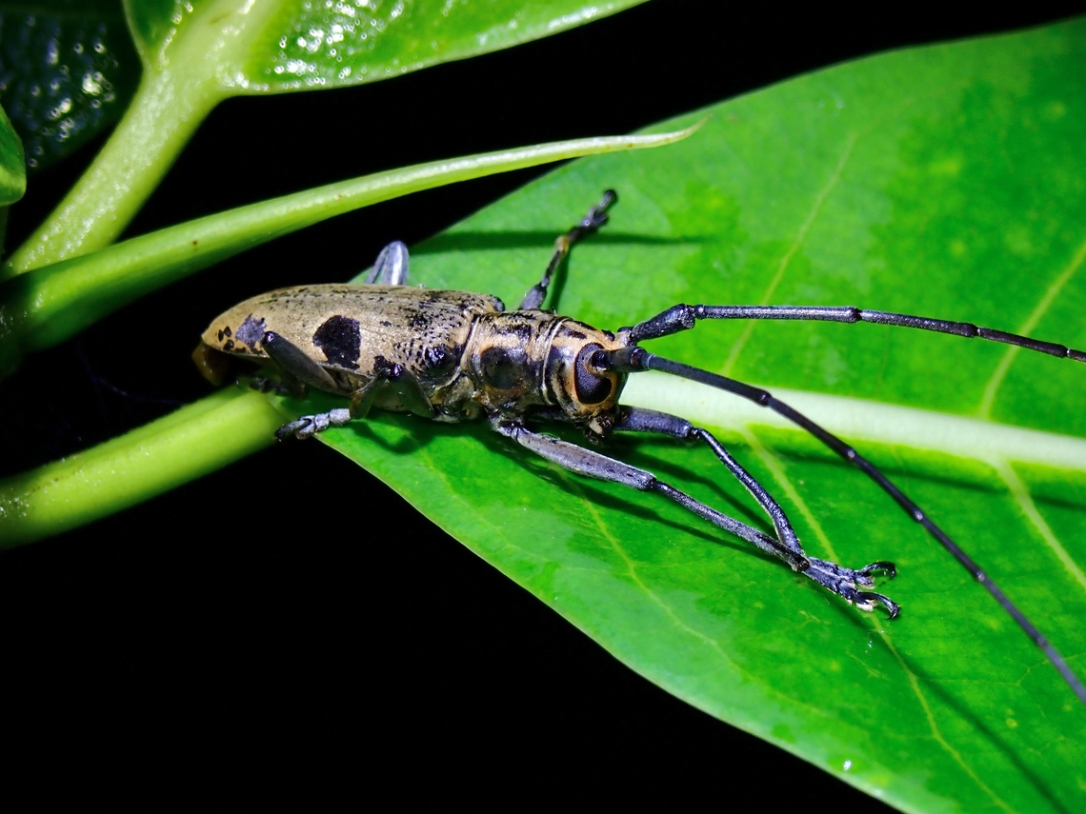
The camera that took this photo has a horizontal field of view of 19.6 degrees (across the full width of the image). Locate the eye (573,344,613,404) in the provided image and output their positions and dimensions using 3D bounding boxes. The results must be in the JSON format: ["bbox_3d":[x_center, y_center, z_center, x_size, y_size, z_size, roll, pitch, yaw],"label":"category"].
[{"bbox_3d":[0.003,-0.002,0.180,0.002,0.003,0.001,0,19,6],"label":"eye"}]

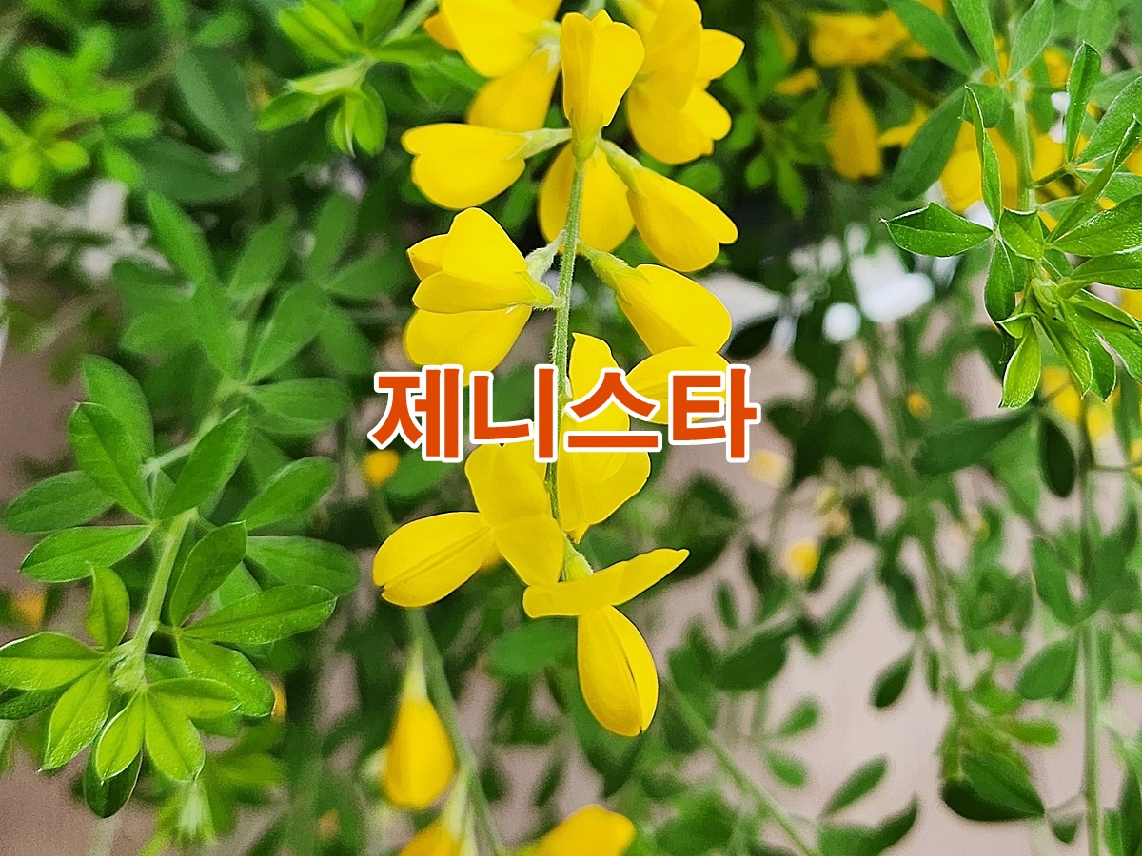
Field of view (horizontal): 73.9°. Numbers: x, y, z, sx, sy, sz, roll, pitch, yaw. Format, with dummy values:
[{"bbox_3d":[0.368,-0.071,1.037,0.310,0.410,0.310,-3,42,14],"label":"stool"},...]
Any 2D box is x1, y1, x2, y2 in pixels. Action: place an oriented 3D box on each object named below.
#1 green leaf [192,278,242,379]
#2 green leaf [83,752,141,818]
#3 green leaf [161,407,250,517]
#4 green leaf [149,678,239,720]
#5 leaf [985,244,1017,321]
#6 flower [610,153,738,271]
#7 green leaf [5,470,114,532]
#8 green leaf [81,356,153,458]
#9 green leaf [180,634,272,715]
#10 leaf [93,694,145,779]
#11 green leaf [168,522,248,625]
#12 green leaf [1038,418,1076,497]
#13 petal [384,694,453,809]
[{"bbox_3d":[-0.091,-0.026,0.194,0.010,0.030,0.003,-26,-15,0],"label":"green leaf"},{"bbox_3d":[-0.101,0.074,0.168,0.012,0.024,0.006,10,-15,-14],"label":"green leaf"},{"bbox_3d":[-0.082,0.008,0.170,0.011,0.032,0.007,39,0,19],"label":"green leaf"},{"bbox_3d":[-0.059,0.042,0.118,0.017,0.002,0.006,5,57,17],"label":"green leaf"},{"bbox_3d":[0.066,-0.023,0.117,0.005,0.015,0.002,0,-22,27],"label":"leaf"},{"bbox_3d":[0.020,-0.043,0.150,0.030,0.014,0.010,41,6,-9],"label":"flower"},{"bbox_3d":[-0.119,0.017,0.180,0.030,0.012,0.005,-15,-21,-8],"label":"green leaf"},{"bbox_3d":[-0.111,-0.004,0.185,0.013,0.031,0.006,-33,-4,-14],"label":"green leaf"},{"bbox_3d":[-0.074,0.053,0.162,0.025,0.011,0.003,35,-18,7],"label":"green leaf"},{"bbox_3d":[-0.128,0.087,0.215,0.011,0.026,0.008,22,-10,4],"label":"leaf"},{"bbox_3d":[-0.059,0.024,0.122,0.009,0.020,0.002,38,9,20],"label":"green leaf"},{"bbox_3d":[0.149,0.009,0.235,0.010,0.025,0.004,-16,0,10],"label":"green leaf"},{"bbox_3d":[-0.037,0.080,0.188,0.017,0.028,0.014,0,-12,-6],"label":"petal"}]

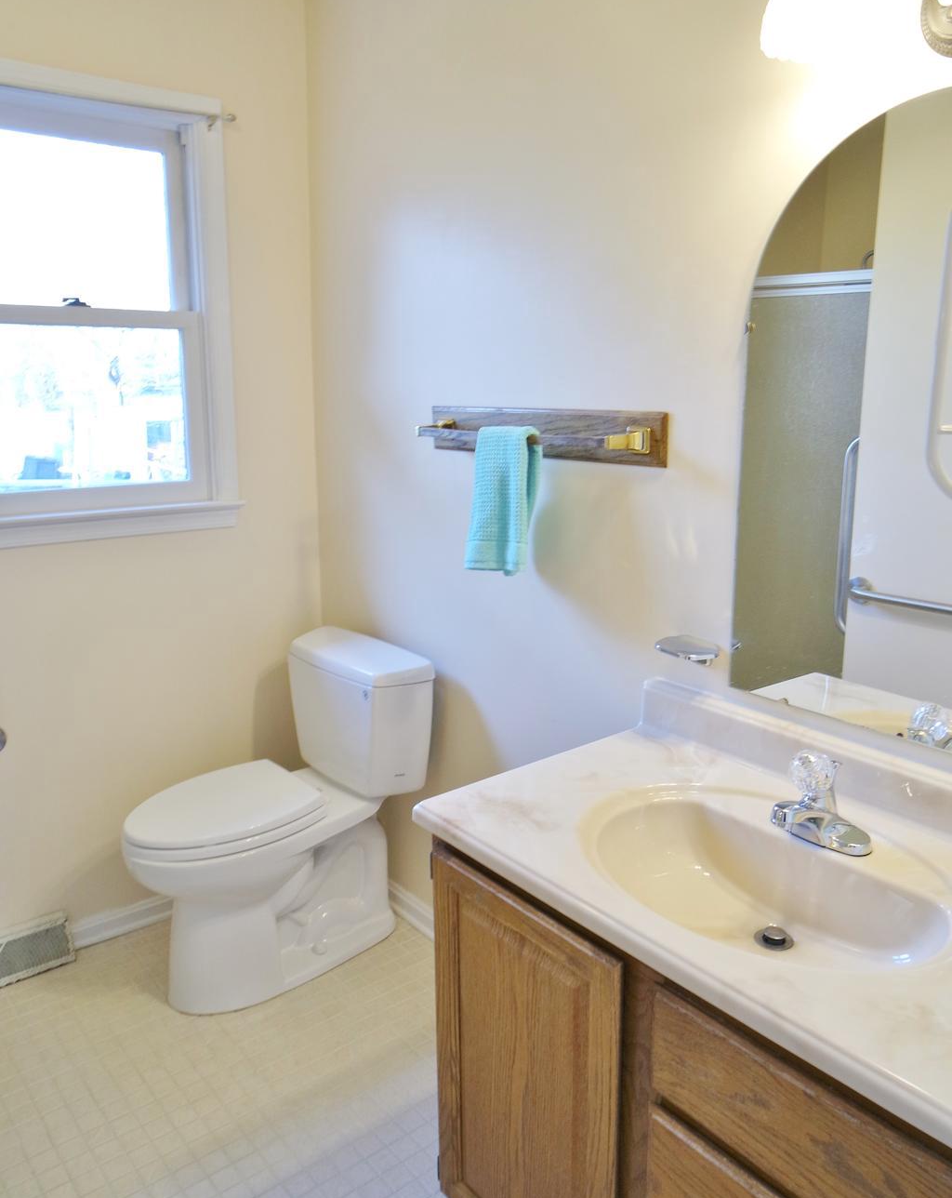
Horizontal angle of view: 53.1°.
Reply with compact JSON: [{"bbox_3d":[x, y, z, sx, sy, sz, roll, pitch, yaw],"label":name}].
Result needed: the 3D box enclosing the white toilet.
[{"bbox_3d":[-0.520,0.550,2.395,0.718,0.772,0.462,-10,17,-38],"label":"white toilet"}]

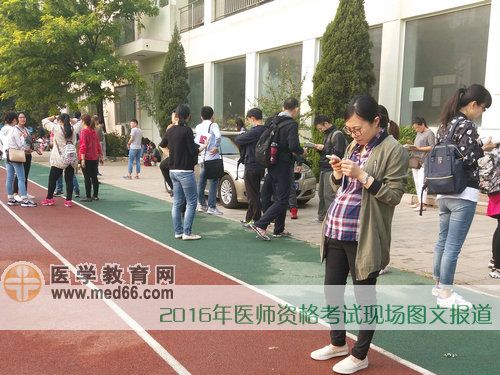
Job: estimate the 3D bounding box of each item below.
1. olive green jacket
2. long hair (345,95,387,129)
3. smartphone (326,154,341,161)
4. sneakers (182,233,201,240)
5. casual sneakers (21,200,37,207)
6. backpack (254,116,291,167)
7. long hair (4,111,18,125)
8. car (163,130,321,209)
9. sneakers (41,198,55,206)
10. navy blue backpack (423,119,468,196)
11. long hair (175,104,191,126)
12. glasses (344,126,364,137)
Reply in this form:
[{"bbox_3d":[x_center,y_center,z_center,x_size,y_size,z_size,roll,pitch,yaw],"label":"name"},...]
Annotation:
[{"bbox_3d":[0.674,0.106,2.380,0.360,0.810,0.460,-5,10,-33],"label":"olive green jacket"},{"bbox_3d":[0.660,-0.438,2.330,0.230,0.200,0.180,-5,10,-30],"label":"long hair"},{"bbox_3d":[0.475,-0.150,2.210,0.145,0.009,0.072,36,-13,-32],"label":"smartphone"},{"bbox_3d":[-0.729,0.604,5.081,0.250,0.085,0.090,-1,8,-16],"label":"sneakers"},{"bbox_3d":[-3.972,0.273,7.262,0.270,0.105,0.100,3,8,18],"label":"casual sneakers"},{"bbox_3d":[0.267,-0.559,5.020,0.220,0.540,0.330,10,2,-31],"label":"backpack"},{"bbox_3d":[-4.243,-1.243,7.200,0.230,0.250,0.200,-4,9,-32],"label":"long hair"},{"bbox_3d":[-0.489,-0.516,8.579,1.720,1.430,4.050,-5,9,-39],"label":"car"},{"bbox_3d":[-3.685,0.265,7.390,0.255,0.105,0.100,3,8,21],"label":"sneakers"},{"bbox_3d":[1.479,-0.212,3.060,0.220,0.540,0.290,-5,10,-30],"label":"navy blue backpack"},{"bbox_3d":[-0.819,-0.878,4.930,0.180,0.270,0.220,3,8,21],"label":"long hair"},{"bbox_3d":[0.588,-0.323,2.149,0.125,0.050,0.140,-35,32,-29],"label":"glasses"}]

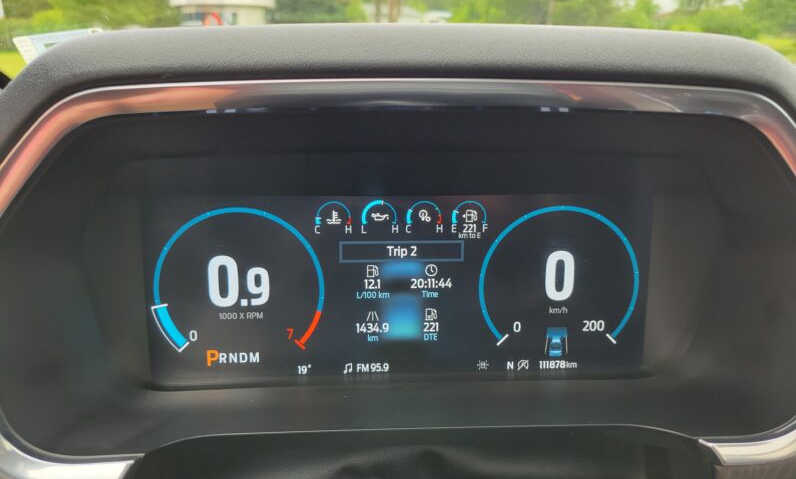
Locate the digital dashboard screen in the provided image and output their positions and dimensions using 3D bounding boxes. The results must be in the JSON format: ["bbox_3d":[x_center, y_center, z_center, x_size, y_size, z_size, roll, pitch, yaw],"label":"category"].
[{"bbox_3d":[0.003,0.027,0.354,0.290,0.110,0.020,0,9,-3],"label":"digital dashboard screen"}]

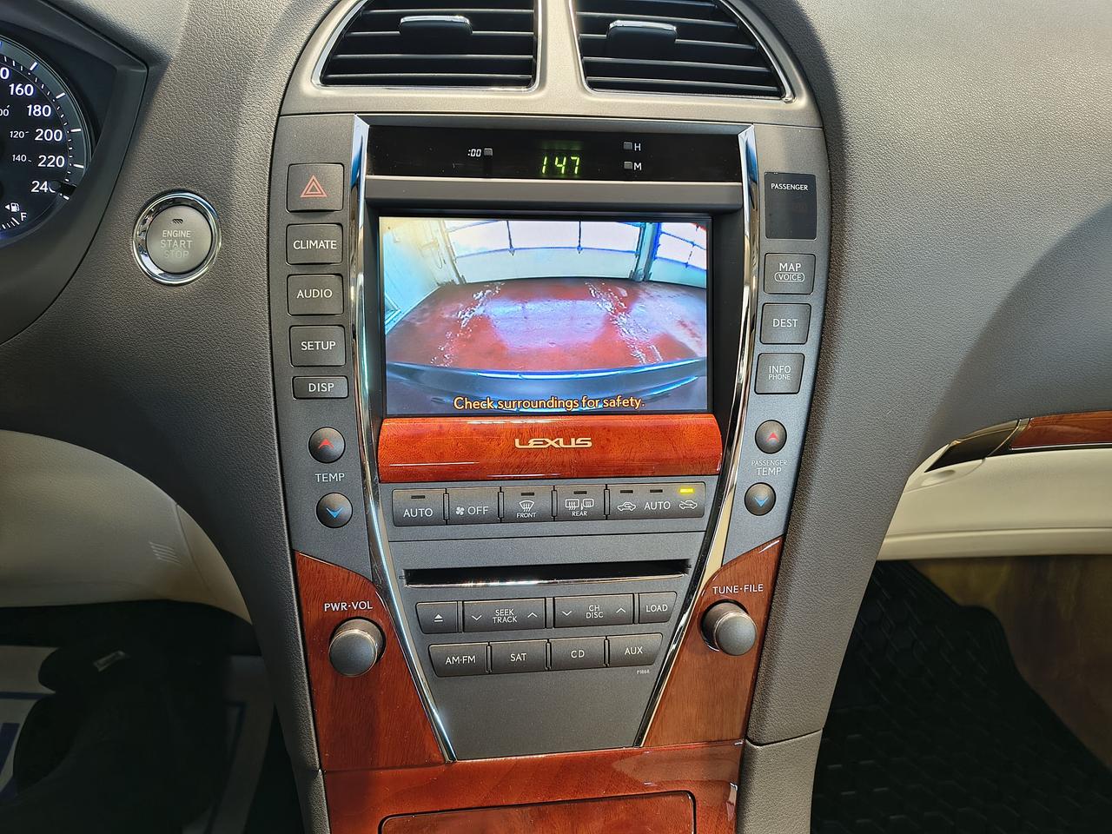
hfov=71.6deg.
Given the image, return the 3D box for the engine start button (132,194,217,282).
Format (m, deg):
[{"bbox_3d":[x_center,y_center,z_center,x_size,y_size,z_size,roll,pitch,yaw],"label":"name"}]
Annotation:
[{"bbox_3d":[-0.168,-0.079,0.341,0.040,0.040,0.012,0,-3,1],"label":"engine start button"}]

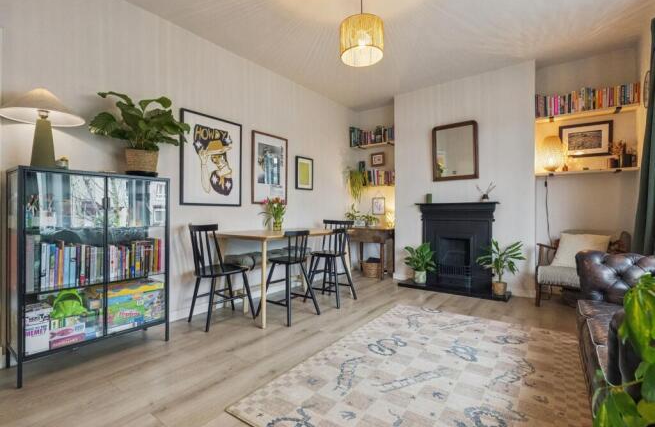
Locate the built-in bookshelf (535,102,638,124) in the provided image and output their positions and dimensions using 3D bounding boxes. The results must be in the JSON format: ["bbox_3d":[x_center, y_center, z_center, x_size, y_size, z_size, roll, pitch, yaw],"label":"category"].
[{"bbox_3d":[2.757,-1.049,3.141,0.850,0.030,0.190,0,0,36],"label":"built-in bookshelf"}]

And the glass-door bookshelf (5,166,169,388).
[{"bbox_3d":[-1.574,0.346,2.000,0.380,1.200,0.790,0,0,38],"label":"glass-door bookshelf"}]

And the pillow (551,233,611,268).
[{"bbox_3d":[2.606,0.386,3.001,0.420,0.390,0.140,5,-23,36],"label":"pillow"}]

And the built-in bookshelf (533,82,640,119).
[{"bbox_3d":[2.644,-1.133,3.014,0.803,0.265,0.222,0,0,37],"label":"built-in bookshelf"}]

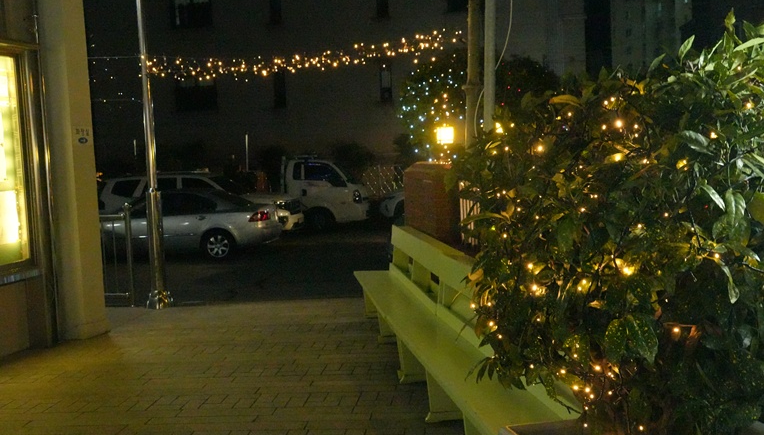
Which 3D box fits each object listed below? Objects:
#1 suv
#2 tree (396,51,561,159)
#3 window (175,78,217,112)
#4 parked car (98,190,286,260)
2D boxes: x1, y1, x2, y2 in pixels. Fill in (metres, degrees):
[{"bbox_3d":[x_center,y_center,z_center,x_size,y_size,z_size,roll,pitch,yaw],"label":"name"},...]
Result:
[{"bbox_3d":[-4.370,-0.121,20.600,4.650,1.780,1.870,-2,4,5],"label":"suv"},{"bbox_3d":[1.487,-0.972,13.051,2.400,3.136,2.300,-2,5,7],"label":"tree"},{"bbox_3d":[-6.570,-4.333,29.900,1.430,1.170,0.150,-2,4,5],"label":"window"},{"bbox_3d":[-4.761,0.160,18.910,4.850,1.470,1.840,-2,5,7],"label":"parked car"}]

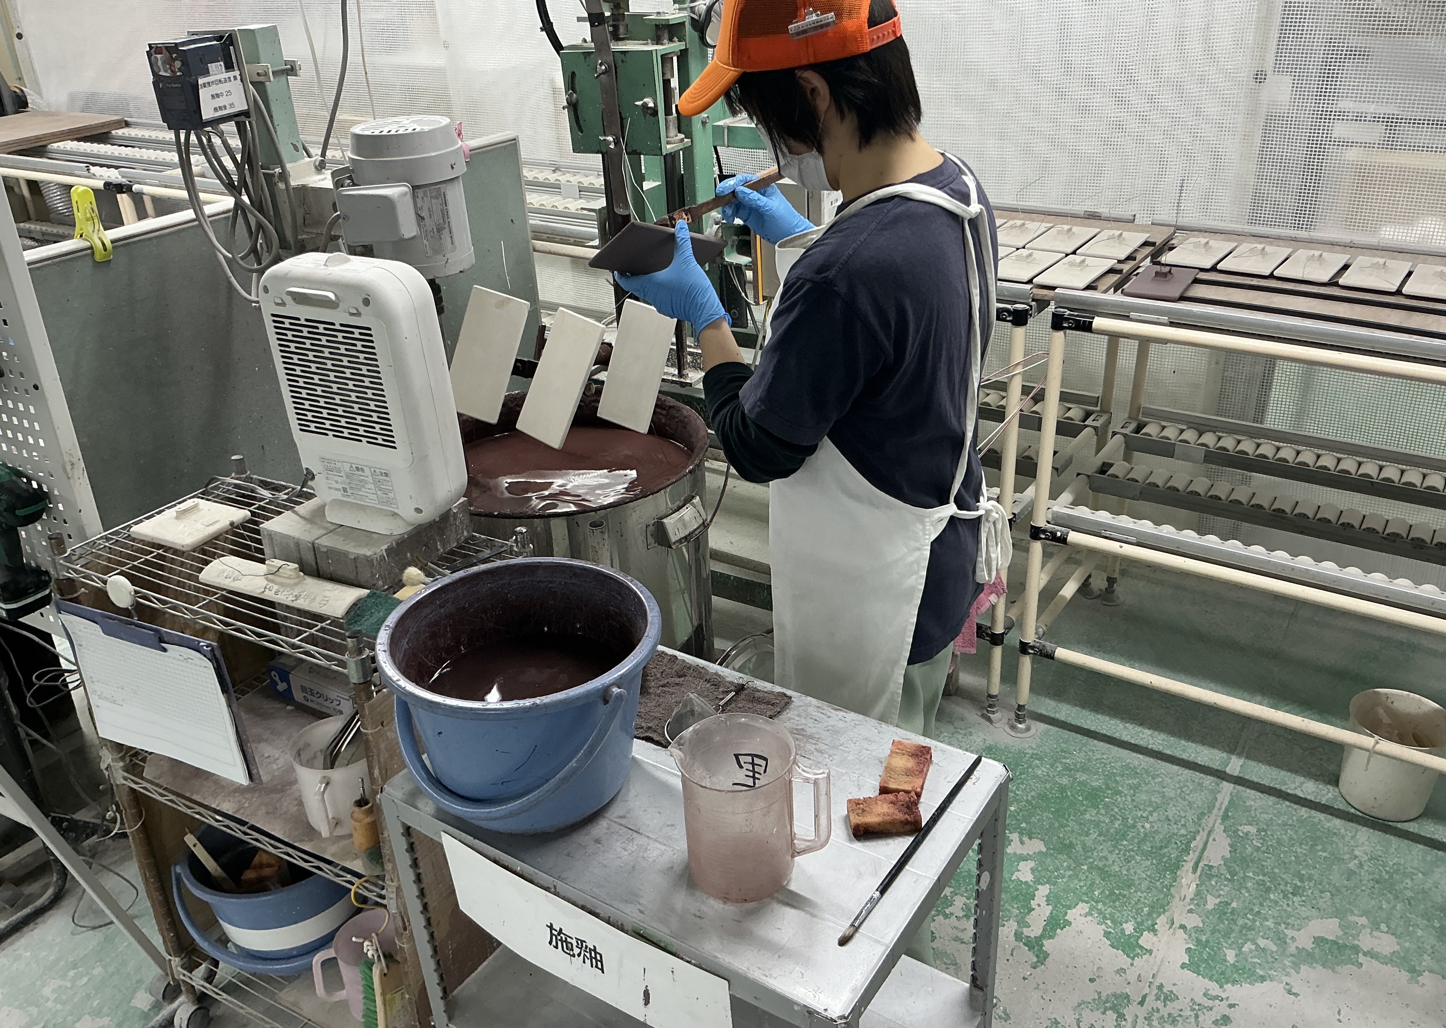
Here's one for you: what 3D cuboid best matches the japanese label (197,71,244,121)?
[{"bbox_3d":[-0.739,-0.620,1.730,0.004,0.054,0.092,7,29,18],"label":"japanese label"}]

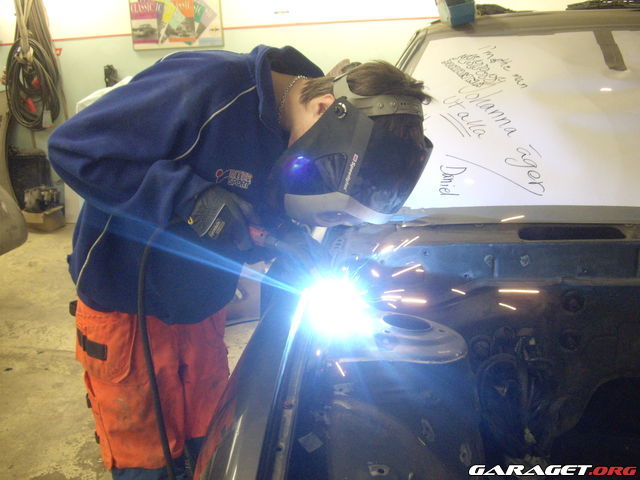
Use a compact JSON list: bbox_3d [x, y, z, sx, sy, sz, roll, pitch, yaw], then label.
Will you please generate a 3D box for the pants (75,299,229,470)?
[{"bbox_3d":[-0.389,0.276,1.620,0.300,0.510,0.410,14,21,41],"label":"pants"}]

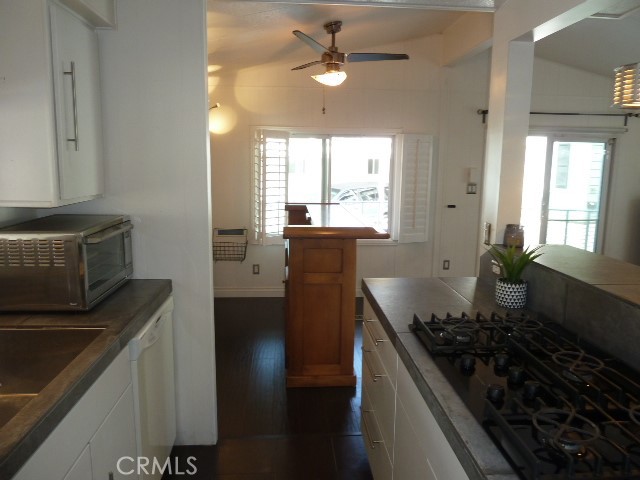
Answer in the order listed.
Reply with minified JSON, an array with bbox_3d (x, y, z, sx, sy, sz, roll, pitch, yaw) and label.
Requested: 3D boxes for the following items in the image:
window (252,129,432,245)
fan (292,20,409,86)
[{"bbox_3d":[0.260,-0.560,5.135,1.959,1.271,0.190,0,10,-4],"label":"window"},{"bbox_3d":[0.251,-1.562,3.900,1.040,0.523,1.200,0,10,-4],"label":"fan"}]

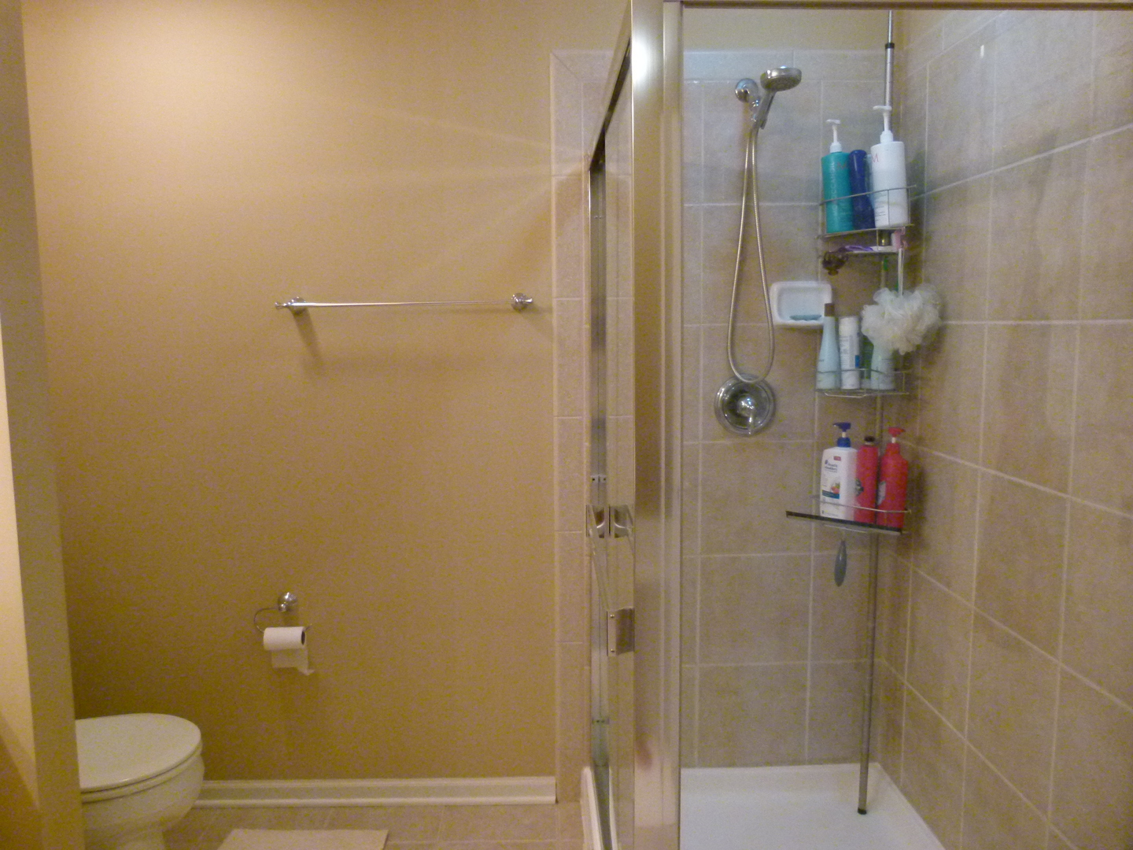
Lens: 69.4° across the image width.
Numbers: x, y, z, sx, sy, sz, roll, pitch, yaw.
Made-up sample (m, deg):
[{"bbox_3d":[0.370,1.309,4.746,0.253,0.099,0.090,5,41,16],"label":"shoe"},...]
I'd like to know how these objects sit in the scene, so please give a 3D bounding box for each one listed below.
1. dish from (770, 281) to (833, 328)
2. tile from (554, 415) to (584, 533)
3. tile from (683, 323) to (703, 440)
[{"bbox_3d":[0.642,-0.332,2.239,0.168,0.122,0.075,-1,7,-2],"label":"dish"},{"bbox_3d":[0.010,0.141,2.308,0.078,0.323,0.010,-1,7,-1],"label":"tile"},{"bbox_3d":[0.213,-0.108,2.293,0.325,0.325,0.012,-1,7,-2],"label":"tile"}]

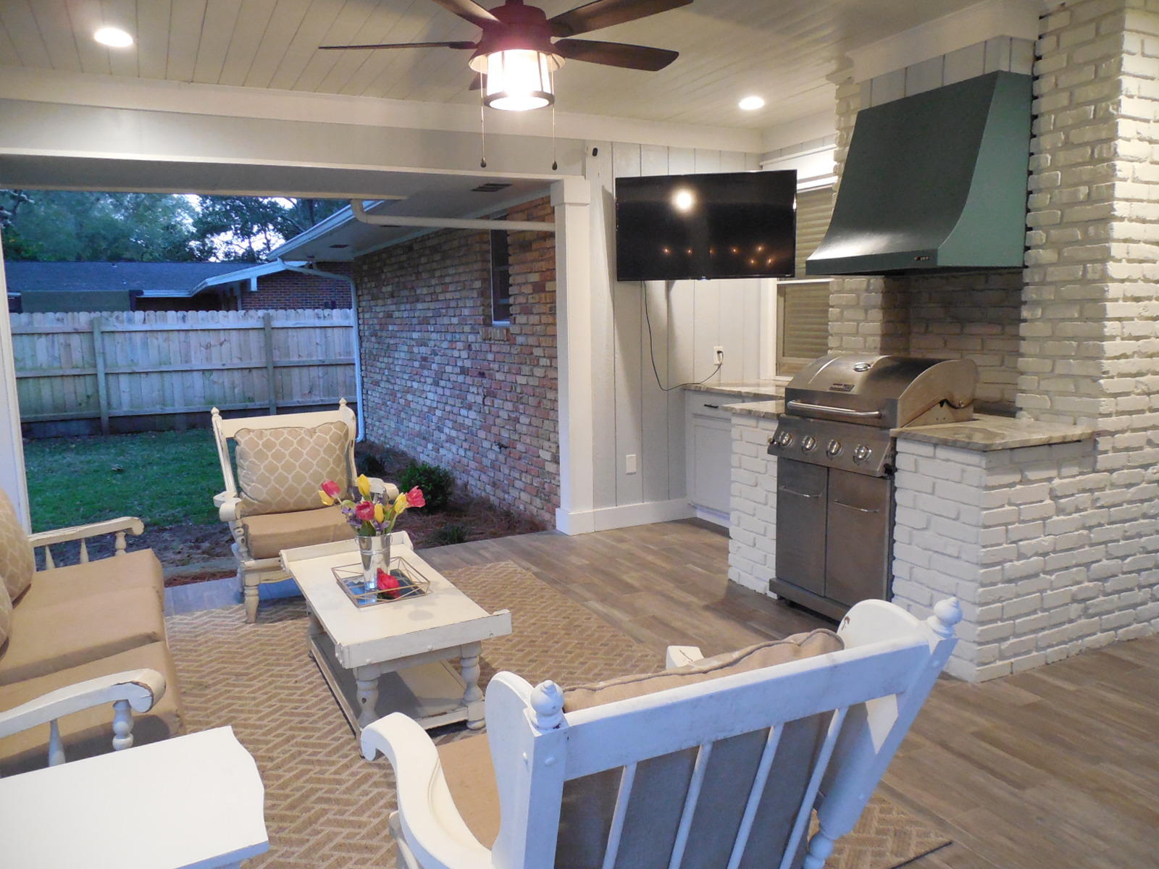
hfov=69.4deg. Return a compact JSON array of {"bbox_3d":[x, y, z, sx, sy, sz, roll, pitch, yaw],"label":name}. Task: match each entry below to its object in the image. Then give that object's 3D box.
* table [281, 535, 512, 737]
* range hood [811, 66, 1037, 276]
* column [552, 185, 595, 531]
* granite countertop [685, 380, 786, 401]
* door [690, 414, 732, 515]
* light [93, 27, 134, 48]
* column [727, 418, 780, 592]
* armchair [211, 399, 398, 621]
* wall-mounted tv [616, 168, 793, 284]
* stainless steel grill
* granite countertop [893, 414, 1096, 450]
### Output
[{"bbox_3d":[-0.720,0.744,3.123,0.535,0.440,1.158,-6,10,-26],"label":"table"},{"bbox_3d":[1.475,-1.075,3.605,0.640,0.755,0.740,-6,10,-26],"label":"range hood"},{"bbox_3d":[-0.034,-0.449,5.196,0.190,2.150,0.165,-6,10,-26],"label":"column"},{"bbox_3d":[1.193,-0.268,5.076,0.620,0.038,1.160,-6,10,-26],"label":"granite countertop"},{"bbox_3d":[0.849,0.191,5.257,0.025,0.595,0.480,-6,10,-26],"label":"door"},{"bbox_3d":[-1.825,-1.559,3.282,0.150,0.025,0.150,-6,10,-26],"label":"light"},{"bbox_3d":[1.111,0.307,4.298,0.580,0.865,0.320,-6,10,-26],"label":"column"},{"bbox_3d":[-1.410,0.334,4.286,0.830,0.940,0.810,-6,10,-26],"label":"armchair"},{"bbox_3d":[0.750,-1.234,4.990,1.048,0.607,0.060,0,12,7],"label":"wall-mounted tv"},{"bbox_3d":[1.277,0.230,3.790,0.600,1.160,0.690,-6,10,-26],"label":"stainless steel grill"},{"bbox_3d":[1.631,-0.001,3.291,0.650,0.038,0.455,-6,10,-26],"label":"granite countertop"}]

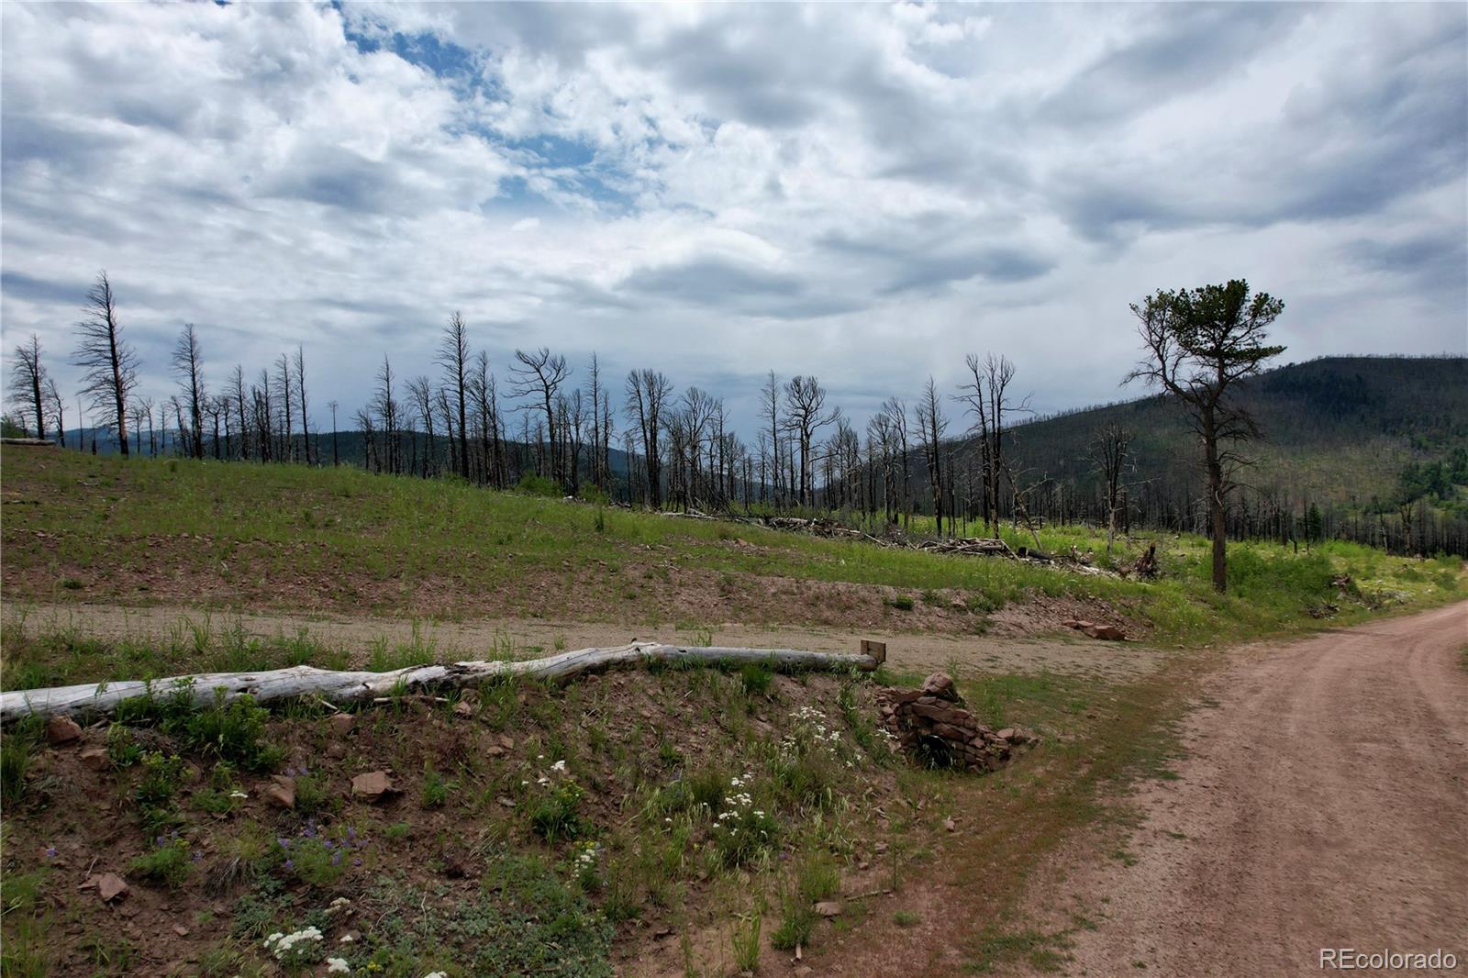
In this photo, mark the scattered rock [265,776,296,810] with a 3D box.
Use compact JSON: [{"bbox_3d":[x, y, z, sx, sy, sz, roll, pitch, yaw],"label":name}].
[{"bbox_3d":[-3.895,2.603,7.700,0.237,0.240,0.220,-2,1,-27],"label":"scattered rock"}]

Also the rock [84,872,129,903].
[{"bbox_3d":[-4.617,2.931,6.600,0.291,0.180,0.250,-2,1,-36],"label":"rock"}]

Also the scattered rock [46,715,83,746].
[{"bbox_3d":[-6.269,2.265,8.400,0.297,0.240,0.270,-2,1,-37],"label":"scattered rock"}]

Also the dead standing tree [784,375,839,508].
[{"bbox_3d":[5.527,-3.259,64.001,3.914,9.679,3.719,-1,1,5],"label":"dead standing tree"}]

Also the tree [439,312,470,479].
[{"bbox_3d":[-17.748,-5.795,57.002,1.949,10.849,1.851,-2,1,-17],"label":"tree"}]

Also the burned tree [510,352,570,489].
[{"bbox_3d":[-12.571,-4.544,58.001,3.770,9.149,3.581,-2,1,-12],"label":"burned tree"}]

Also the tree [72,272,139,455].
[{"bbox_3d":[-37.844,-7.482,54.002,3.224,11.264,3.062,-2,1,-35],"label":"tree"}]

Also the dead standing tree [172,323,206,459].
[{"bbox_3d":[-36.447,-6.466,60.001,2.033,9.308,1.931,-2,1,-31],"label":"dead standing tree"}]

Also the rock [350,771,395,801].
[{"bbox_3d":[-3.183,2.615,7.900,0.366,0.210,0.290,-2,1,-22],"label":"rock"}]

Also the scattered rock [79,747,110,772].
[{"bbox_3d":[-5.775,2.443,8.100,0.254,0.170,0.220,-2,1,-36],"label":"scattered rock"}]

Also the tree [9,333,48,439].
[{"bbox_3d":[-48.764,-7.019,62.001,2.057,7.517,1.954,-2,1,-38],"label":"tree"}]

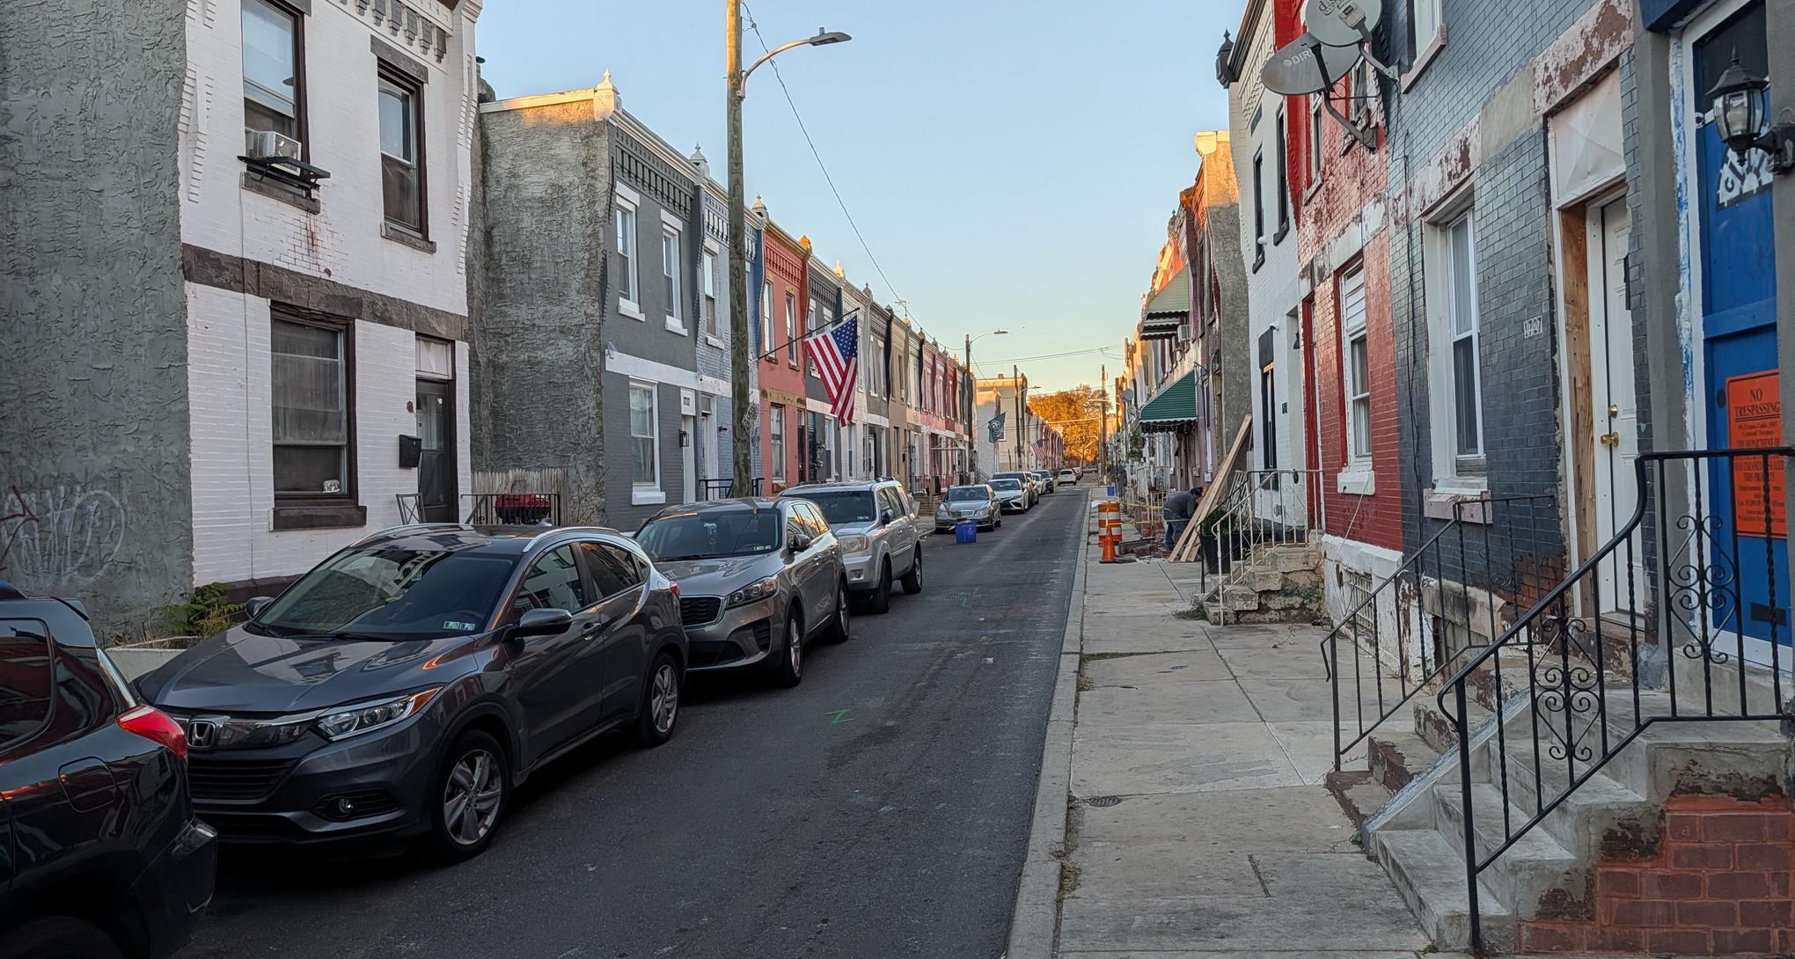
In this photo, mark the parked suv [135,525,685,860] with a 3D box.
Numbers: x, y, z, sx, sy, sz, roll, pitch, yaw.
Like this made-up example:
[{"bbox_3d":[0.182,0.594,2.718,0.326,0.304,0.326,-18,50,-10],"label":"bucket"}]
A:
[{"bbox_3d":[-2.768,1.113,7.593,1.790,1.610,4.330,-2,0,10],"label":"parked suv"}]

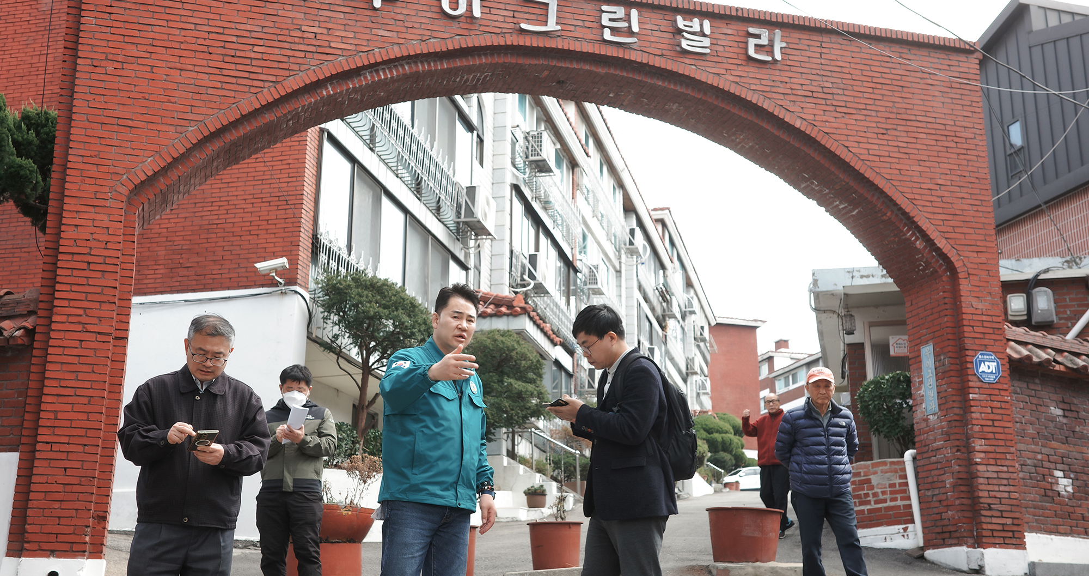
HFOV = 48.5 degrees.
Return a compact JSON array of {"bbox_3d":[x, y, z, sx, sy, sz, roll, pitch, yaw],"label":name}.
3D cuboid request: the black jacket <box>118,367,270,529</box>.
[{"bbox_3d":[-1.282,0.580,4.430,0.560,0.588,0.400,5,-15,-17],"label":"black jacket"}]

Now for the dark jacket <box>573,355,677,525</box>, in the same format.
[{"bbox_3d":[0.307,0.555,4.620,0.370,0.642,0.470,4,-15,-15],"label":"dark jacket"}]

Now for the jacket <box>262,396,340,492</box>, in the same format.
[{"bbox_3d":[-1.614,1.026,7.850,0.560,0.640,0.360,1,-15,-2],"label":"jacket"}]

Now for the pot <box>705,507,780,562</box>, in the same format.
[{"bbox_3d":[1.855,2.298,11.250,0.725,0.489,0.725,0,-14,0],"label":"pot"}]

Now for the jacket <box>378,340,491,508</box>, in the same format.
[{"bbox_3d":[-0.396,0.518,4.470,0.510,0.650,0.380,13,-20,-38],"label":"jacket"}]

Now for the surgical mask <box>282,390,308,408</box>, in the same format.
[{"bbox_3d":[-1.550,0.695,7.520,0.145,0.120,0.090,3,3,-11],"label":"surgical mask"}]

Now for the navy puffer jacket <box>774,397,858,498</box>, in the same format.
[{"bbox_3d":[1.883,1.117,8.420,0.570,0.690,0.360,4,-16,-11],"label":"navy puffer jacket"}]

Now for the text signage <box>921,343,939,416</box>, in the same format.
[{"bbox_3d":[3.679,0.876,11.579,0.025,0.660,0.190,4,-15,-17],"label":"text signage"}]

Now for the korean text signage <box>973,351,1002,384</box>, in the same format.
[{"bbox_3d":[4.126,0.742,11.272,0.296,0.292,0.012,4,-15,-17],"label":"korean text signage"}]

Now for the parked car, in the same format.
[{"bbox_3d":[12.242,10.891,69.000,4.400,1.500,1.780,6,-16,-20],"label":"parked car"}]

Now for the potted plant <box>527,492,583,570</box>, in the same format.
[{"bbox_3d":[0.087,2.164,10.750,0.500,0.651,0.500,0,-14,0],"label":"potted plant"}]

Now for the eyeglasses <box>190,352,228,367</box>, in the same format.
[{"bbox_3d":[-1.283,0.247,4.629,0.140,0.048,0.135,12,15,-20],"label":"eyeglasses"}]

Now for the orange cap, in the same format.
[{"bbox_3d":[1.934,0.615,8.470,0.190,0.125,0.260,-1,-15,4],"label":"orange cap"}]

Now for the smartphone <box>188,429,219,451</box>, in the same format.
[{"bbox_3d":[-1.198,0.537,4.252,0.075,0.011,0.160,2,-31,-28],"label":"smartphone"}]

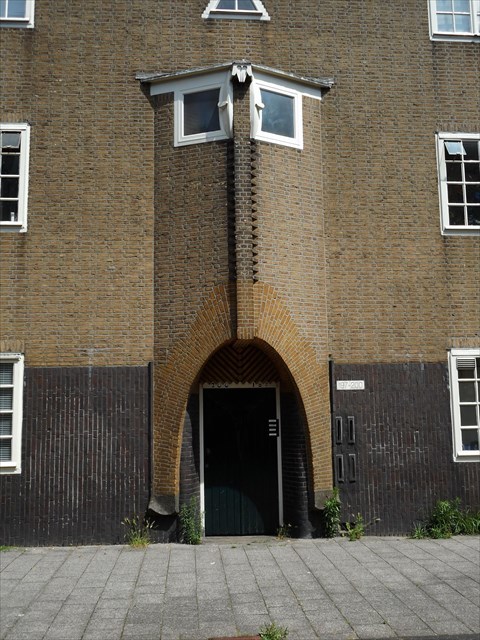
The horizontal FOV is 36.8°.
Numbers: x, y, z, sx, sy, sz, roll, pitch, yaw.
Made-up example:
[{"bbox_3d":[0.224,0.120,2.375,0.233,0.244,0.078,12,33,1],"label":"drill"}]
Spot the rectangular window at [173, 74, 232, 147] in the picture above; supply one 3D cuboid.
[{"bbox_3d":[-0.504,-2.783,9.725,0.840,0.830,0.120,-4,-8,22],"label":"rectangular window"}]

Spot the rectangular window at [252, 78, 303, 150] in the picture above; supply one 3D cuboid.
[{"bbox_3d":[0.516,-2.781,9.799,0.830,0.840,0.120,3,-8,-30],"label":"rectangular window"}]

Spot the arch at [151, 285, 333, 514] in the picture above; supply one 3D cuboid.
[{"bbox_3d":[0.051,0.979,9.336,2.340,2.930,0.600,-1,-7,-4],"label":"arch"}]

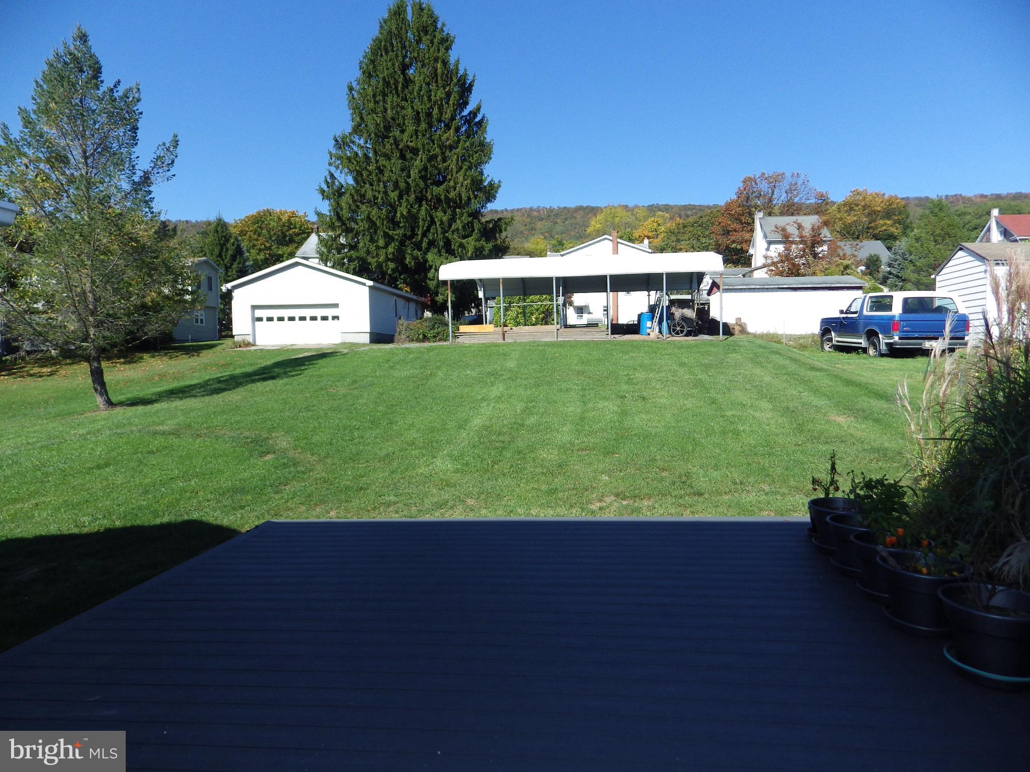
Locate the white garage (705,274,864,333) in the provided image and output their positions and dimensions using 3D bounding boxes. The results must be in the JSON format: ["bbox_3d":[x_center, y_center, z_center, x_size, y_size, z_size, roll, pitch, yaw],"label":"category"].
[{"bbox_3d":[12.883,-3.806,31.717,6.350,2.950,3.600,-1,2,6],"label":"white garage"}]

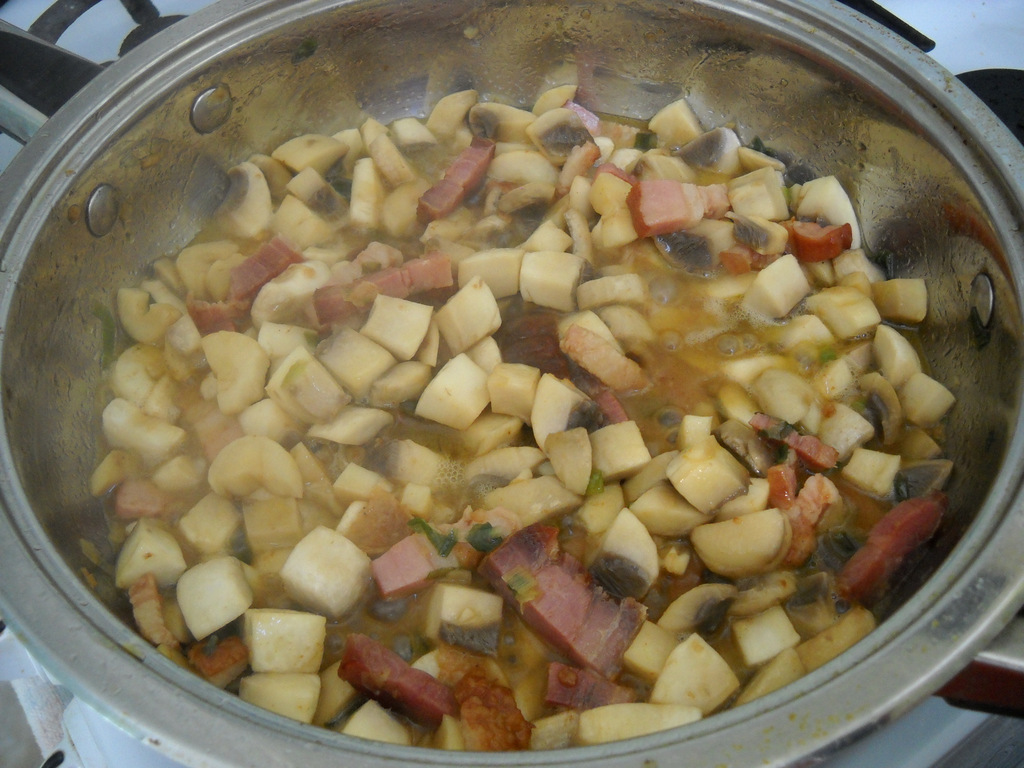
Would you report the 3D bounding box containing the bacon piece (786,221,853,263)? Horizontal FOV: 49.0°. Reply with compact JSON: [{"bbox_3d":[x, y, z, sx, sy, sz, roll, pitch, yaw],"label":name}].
[{"bbox_3d":[0.100,-0.046,0.366,0.021,0.011,0.010,-3,51,0],"label":"bacon piece"}]

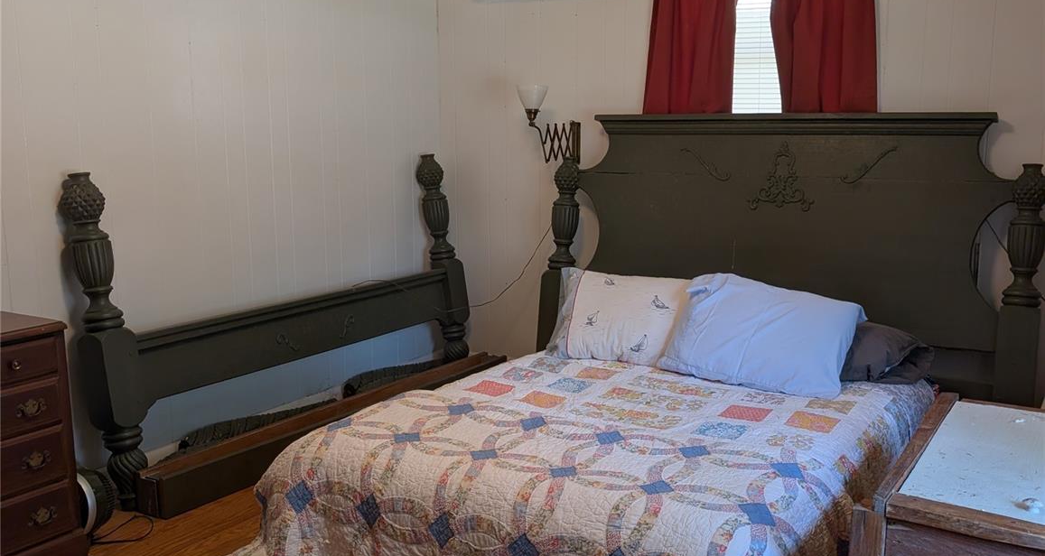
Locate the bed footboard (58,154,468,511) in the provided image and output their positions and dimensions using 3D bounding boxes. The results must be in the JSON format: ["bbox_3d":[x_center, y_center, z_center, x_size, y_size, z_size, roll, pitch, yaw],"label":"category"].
[{"bbox_3d":[-0.933,0.082,4.204,0.140,1.178,2.124,-3,7,33],"label":"bed footboard"}]

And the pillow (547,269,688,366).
[{"bbox_3d":[0.478,0.162,4.195,0.640,0.430,0.160,5,-32,31],"label":"pillow"}]

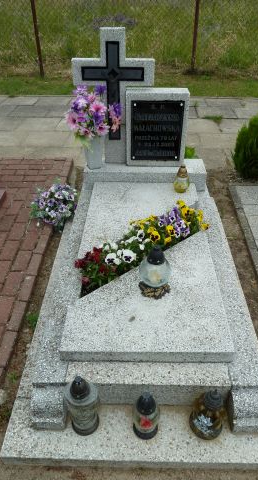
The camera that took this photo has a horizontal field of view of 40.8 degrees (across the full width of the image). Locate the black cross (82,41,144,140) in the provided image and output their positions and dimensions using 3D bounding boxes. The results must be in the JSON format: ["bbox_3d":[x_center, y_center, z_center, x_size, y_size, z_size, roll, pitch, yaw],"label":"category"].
[{"bbox_3d":[-0.097,-0.893,2.146,0.373,0.587,0.022,1,41,1],"label":"black cross"}]

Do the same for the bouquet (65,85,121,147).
[{"bbox_3d":[-0.217,-0.750,2.129,0.340,0.370,0.300,1,41,1],"label":"bouquet"}]

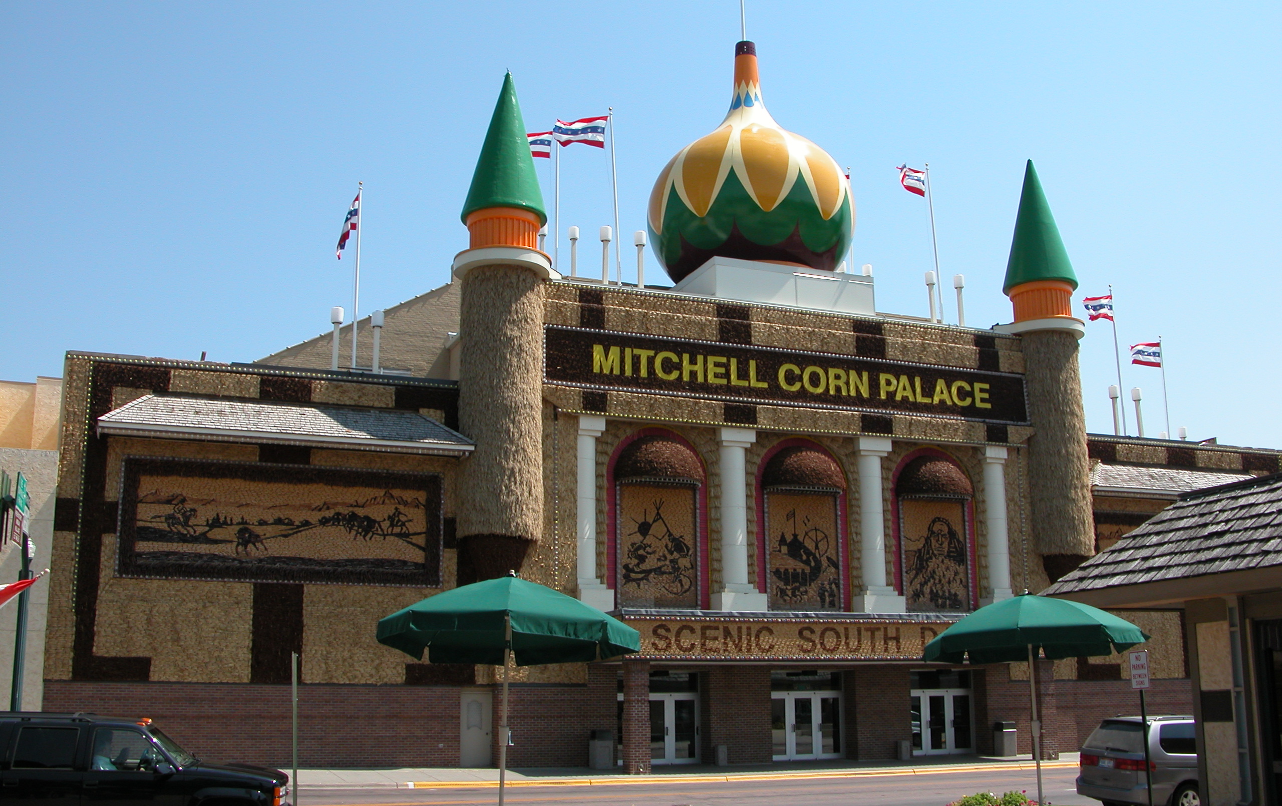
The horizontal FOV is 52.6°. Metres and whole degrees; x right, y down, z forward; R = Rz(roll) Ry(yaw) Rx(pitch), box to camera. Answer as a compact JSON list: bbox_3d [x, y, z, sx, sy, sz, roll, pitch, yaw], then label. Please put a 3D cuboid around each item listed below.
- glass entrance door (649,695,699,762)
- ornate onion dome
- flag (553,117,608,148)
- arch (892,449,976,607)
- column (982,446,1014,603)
[{"bbox_3d":[0.880,9.694,38.605,1.850,2.120,0.140,5,-14,-21],"label":"glass entrance door"},{"bbox_3d":[4.099,-9.316,49.103,7.700,9.850,7.700,0,-13,0],"label":"ornate onion dome"},{"bbox_3d":[-2.052,-9.315,43.951,1.800,1.200,0.300,2,-13,-8],"label":"flag"},{"bbox_3d":[10.353,4.339,44.726,3.480,5.800,0.750,5,-14,-21],"label":"arch"},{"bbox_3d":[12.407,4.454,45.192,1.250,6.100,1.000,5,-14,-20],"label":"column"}]

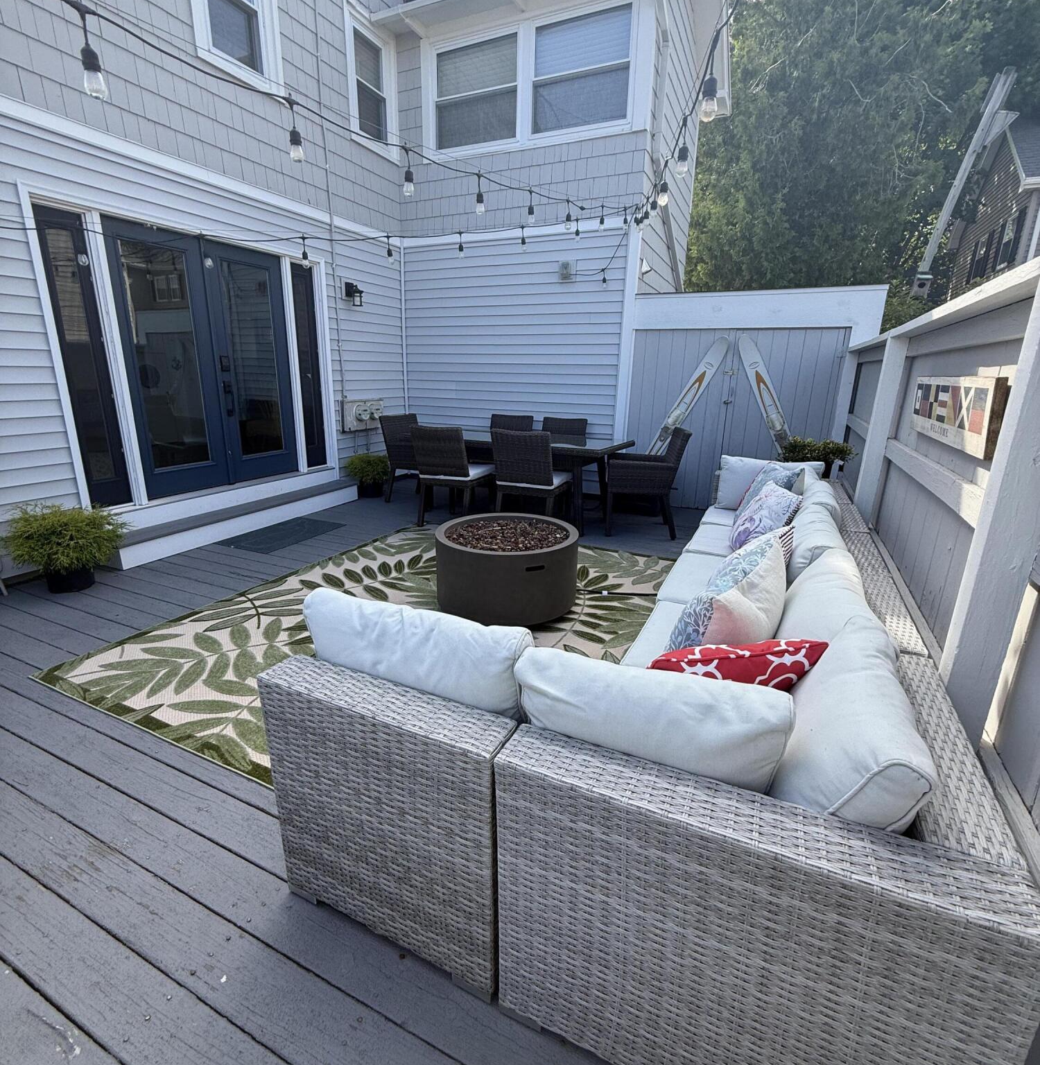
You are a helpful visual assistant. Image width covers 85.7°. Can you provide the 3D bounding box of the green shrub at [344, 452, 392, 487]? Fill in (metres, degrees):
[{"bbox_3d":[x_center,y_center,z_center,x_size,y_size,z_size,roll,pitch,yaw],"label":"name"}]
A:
[{"bbox_3d":[-1.665,-0.721,6.200,0.500,0.310,0.500,9,18,24],"label":"green shrub"}]

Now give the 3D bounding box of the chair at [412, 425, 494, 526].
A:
[{"bbox_3d":[-0.529,-0.487,4.803,0.500,0.875,0.640,8,18,24],"label":"chair"}]

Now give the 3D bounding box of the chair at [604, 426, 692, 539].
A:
[{"bbox_3d":[1.057,-0.437,4.717,0.640,0.875,0.580,4,16,11],"label":"chair"}]

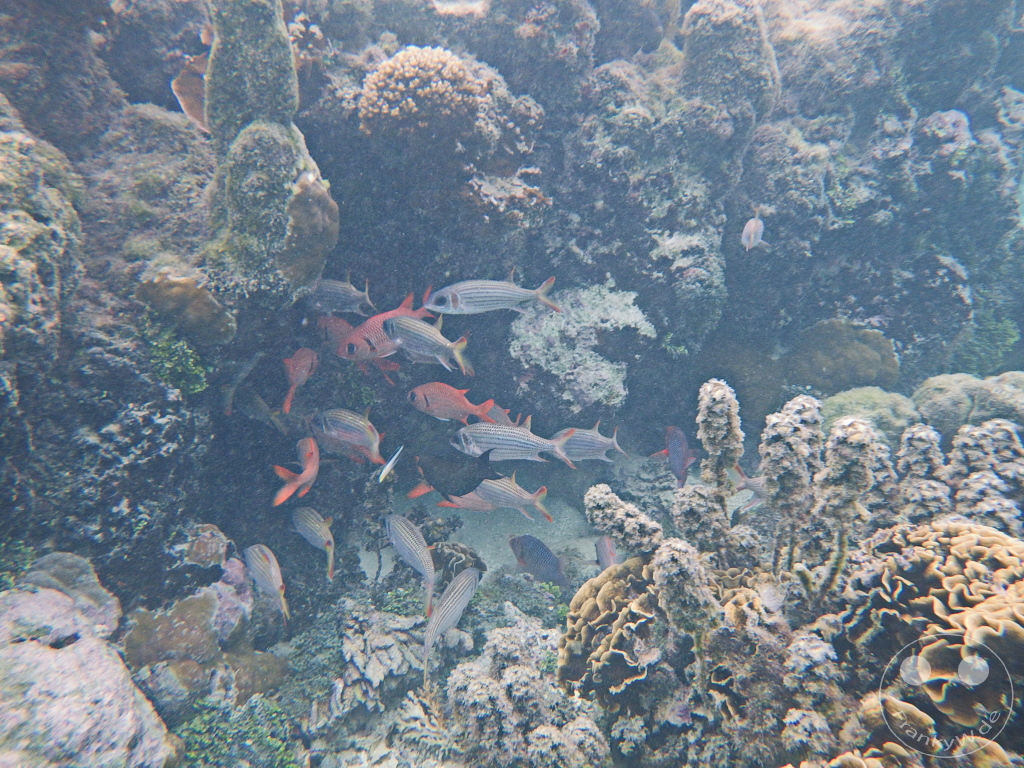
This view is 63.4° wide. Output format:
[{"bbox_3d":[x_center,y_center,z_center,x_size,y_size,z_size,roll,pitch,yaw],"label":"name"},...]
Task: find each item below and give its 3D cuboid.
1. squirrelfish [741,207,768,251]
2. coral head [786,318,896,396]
[{"bbox_3d":[0.512,-0.329,1.750,0.055,0.086,0.215,15,18,11],"label":"squirrelfish"},{"bbox_3d":[0.912,-0.065,2.300,0.300,0.200,0.240,3,13,14],"label":"coral head"}]

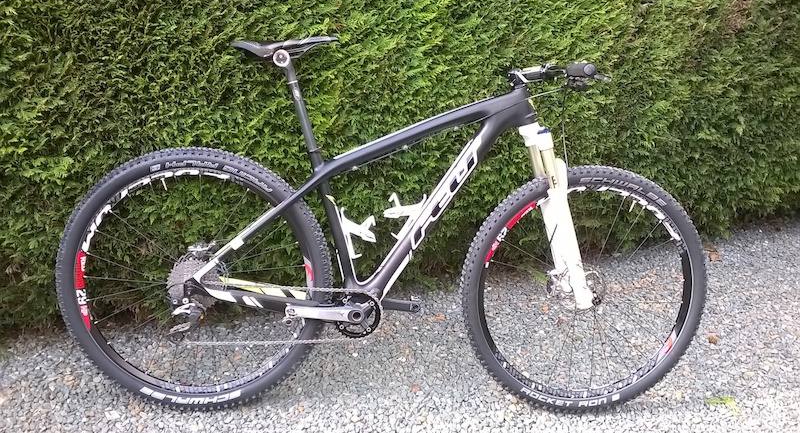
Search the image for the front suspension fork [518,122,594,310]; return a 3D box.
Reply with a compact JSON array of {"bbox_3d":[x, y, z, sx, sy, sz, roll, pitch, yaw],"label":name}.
[{"bbox_3d":[0.440,-0.001,1.842,0.100,0.540,0.168,-16,11,-2],"label":"front suspension fork"}]

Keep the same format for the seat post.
[{"bbox_3d":[-0.271,-0.273,1.734,0.050,0.345,0.043,-14,11,-2],"label":"seat post"}]

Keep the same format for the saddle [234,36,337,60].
[{"bbox_3d":[-0.298,-0.438,1.703,0.277,0.066,0.135,2,10,-5],"label":"saddle"}]

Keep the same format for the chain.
[{"bbox_3d":[-0.315,0.266,1.769,0.552,0.174,0.025,2,10,-5],"label":"chain"}]

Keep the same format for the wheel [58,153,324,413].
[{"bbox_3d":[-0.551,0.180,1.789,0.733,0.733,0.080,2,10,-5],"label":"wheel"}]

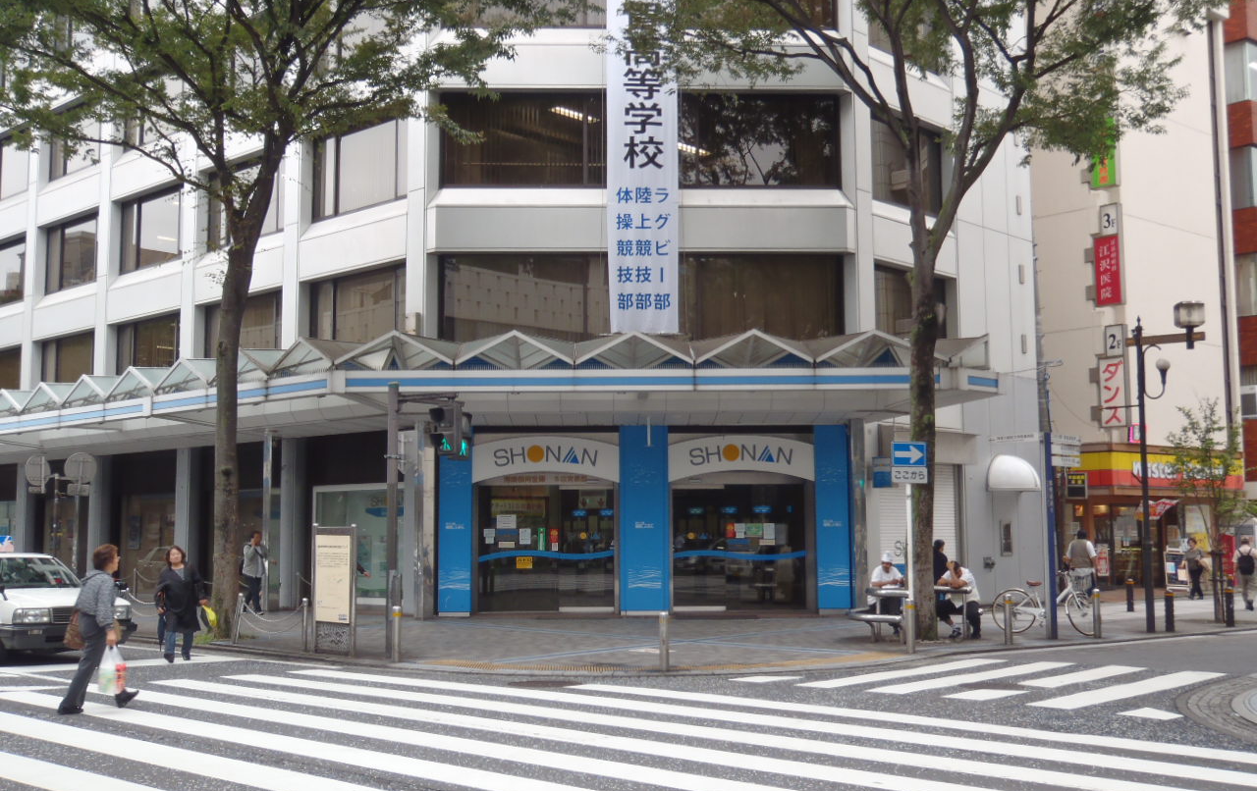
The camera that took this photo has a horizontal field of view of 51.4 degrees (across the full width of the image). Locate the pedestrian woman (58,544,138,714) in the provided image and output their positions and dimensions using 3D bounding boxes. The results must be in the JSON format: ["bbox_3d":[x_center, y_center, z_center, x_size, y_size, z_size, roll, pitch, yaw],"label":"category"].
[{"bbox_3d":[-4.974,2.186,12.250,0.750,1.580,0.520,2,-6,-25],"label":"pedestrian woman"}]

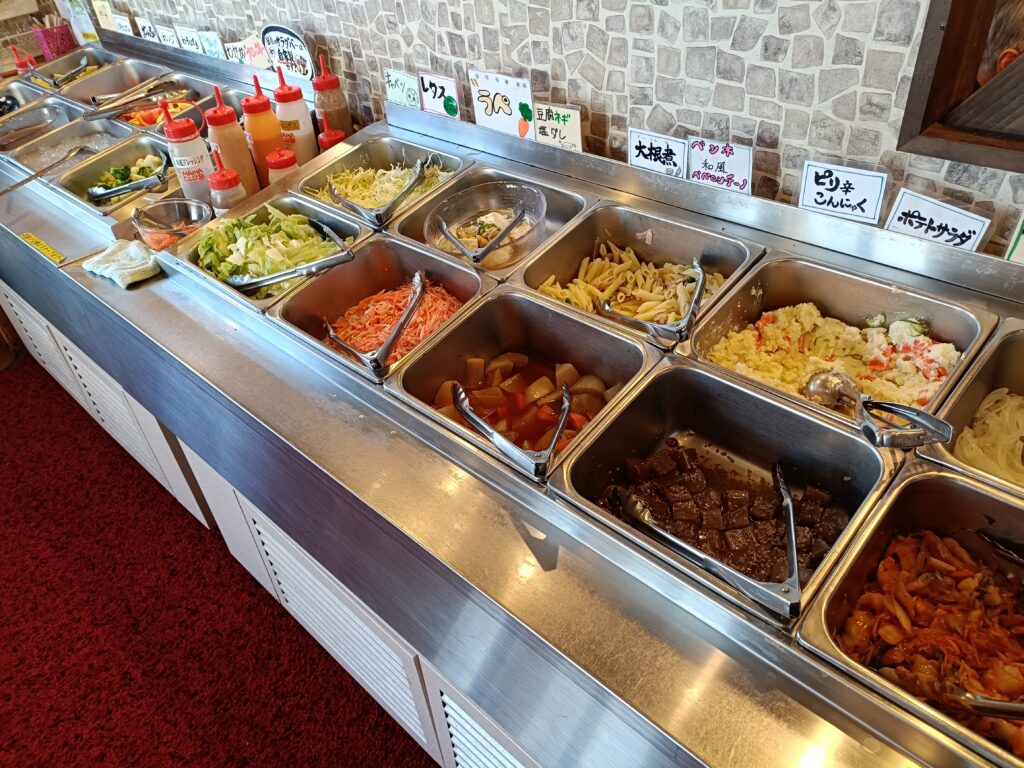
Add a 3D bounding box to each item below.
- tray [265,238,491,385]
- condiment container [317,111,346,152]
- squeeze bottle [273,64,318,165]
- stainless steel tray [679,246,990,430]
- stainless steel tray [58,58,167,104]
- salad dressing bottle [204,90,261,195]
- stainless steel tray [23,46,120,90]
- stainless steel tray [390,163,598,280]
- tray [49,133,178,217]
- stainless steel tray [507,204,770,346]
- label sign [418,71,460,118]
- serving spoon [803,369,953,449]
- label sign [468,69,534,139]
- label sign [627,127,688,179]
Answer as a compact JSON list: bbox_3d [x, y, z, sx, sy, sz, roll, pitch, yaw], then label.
[{"bbox_3d":[-0.220,-0.111,1.312,0.325,0.102,0.265,27,58,35],"label":"tray"},{"bbox_3d":[-0.429,-0.557,1.796,0.076,0.200,0.076,27,47,35],"label":"condiment container"},{"bbox_3d":[-0.530,-0.626,1.823,0.083,0.290,0.083,27,47,35],"label":"squeeze bottle"},{"bbox_3d":[0.444,-0.030,1.048,0.325,0.102,0.265,27,58,35],"label":"stainless steel tray"},{"bbox_3d":[-1.243,-0.910,2.349,0.325,0.100,0.265,28,59,35],"label":"stainless steel tray"},{"bbox_3d":[-0.645,-0.539,1.716,0.074,0.286,0.074,28,48,35],"label":"salad dressing bottle"},{"bbox_3d":[-1.493,-1.039,2.548,0.327,0.100,0.266,28,58,35],"label":"stainless steel tray"},{"bbox_3d":[-0.034,-0.284,1.434,0.325,0.102,0.265,27,58,35],"label":"stainless steel tray"},{"bbox_3d":[-0.955,-0.500,1.873,0.327,0.100,0.266,28,58,35],"label":"tray"},{"bbox_3d":[0.200,-0.153,1.216,0.325,0.100,0.265,28,59,35],"label":"stainless steel tray"},{"bbox_3d":[-0.153,-0.606,1.566,0.120,0.094,0.004,27,47,35],"label":"label sign"},{"bbox_3d":[0.445,0.035,0.903,0.062,0.046,0.187,-36,33,-20],"label":"serving spoon"},{"bbox_3d":[-0.019,-0.544,1.456,0.166,0.125,0.004,27,47,35],"label":"label sign"},{"bbox_3d":[0.250,-0.394,1.274,0.118,0.072,0.005,28,48,35],"label":"label sign"}]

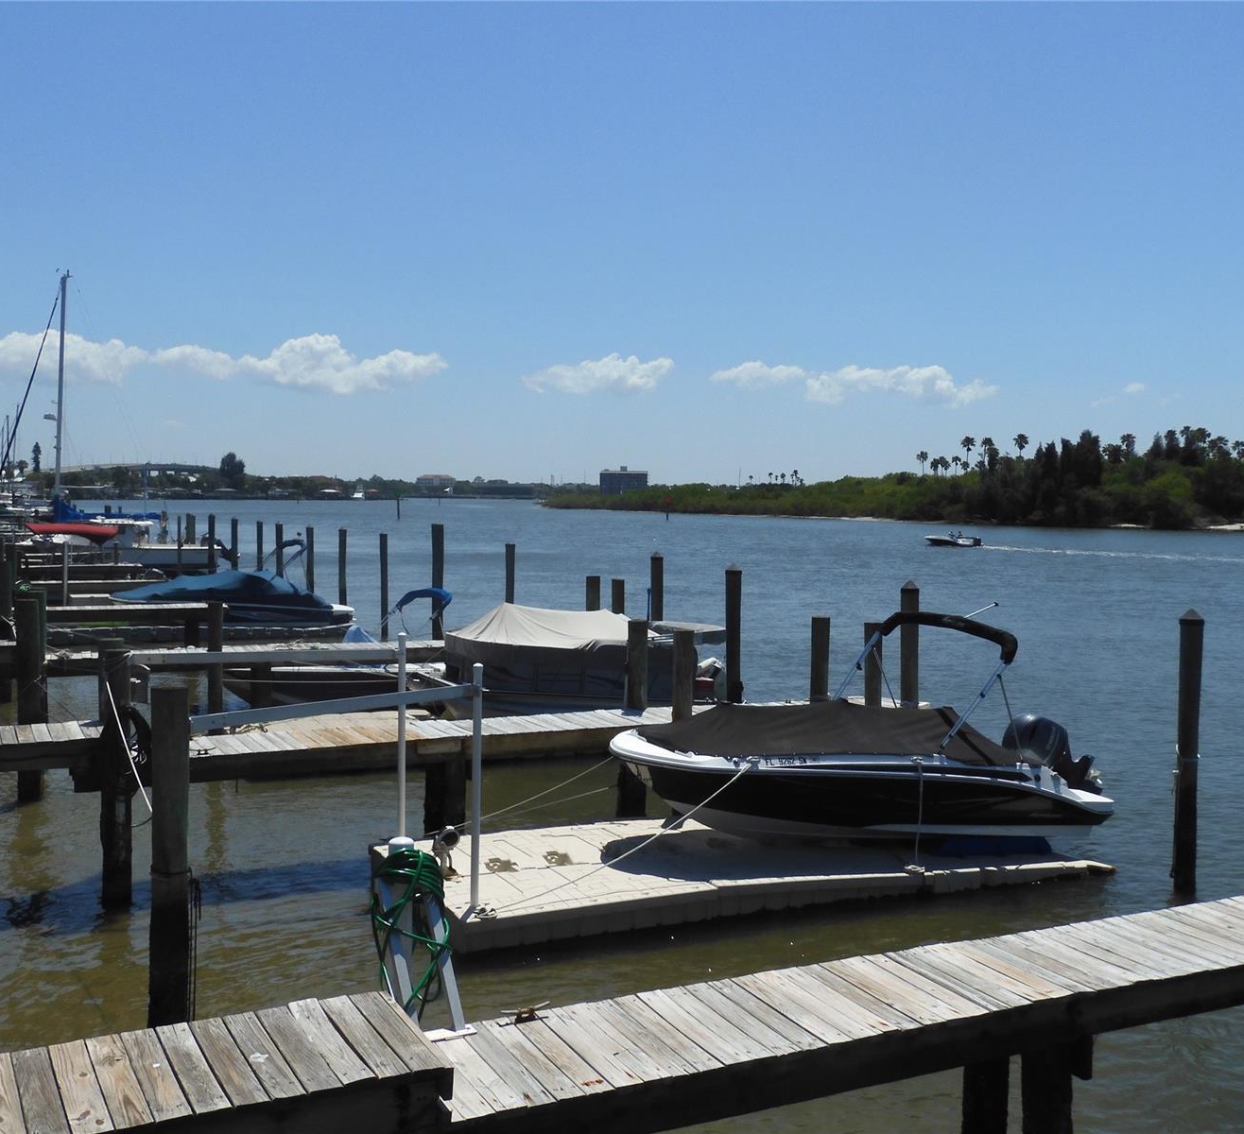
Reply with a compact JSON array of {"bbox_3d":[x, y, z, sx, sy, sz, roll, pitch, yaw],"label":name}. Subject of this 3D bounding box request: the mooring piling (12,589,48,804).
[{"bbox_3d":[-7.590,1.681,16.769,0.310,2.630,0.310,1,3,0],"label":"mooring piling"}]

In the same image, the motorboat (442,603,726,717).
[{"bbox_3d":[-0.704,1.579,20.836,4.550,1.900,2.300,4,2,-17],"label":"motorboat"}]

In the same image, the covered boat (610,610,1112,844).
[{"bbox_3d":[2.865,1.726,14.707,6.463,2.436,2.436,4,2,-21],"label":"covered boat"}]

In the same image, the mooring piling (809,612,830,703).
[{"bbox_3d":[2.607,1.882,17.284,0.239,2.448,0.239,-1,3,-23],"label":"mooring piling"}]

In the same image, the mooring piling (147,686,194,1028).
[{"bbox_3d":[-3.347,2.208,9.780,0.289,2.627,0.289,-1,3,-23],"label":"mooring piling"}]

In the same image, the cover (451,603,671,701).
[{"bbox_3d":[-0.792,1.291,22.553,3.755,1.472,2.436,4,1,-23],"label":"cover"}]

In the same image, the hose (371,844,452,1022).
[{"bbox_3d":[-1.088,1.887,6.764,0.360,0.830,0.340,-1,3,-25],"label":"hose"}]

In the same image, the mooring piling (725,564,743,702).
[{"bbox_3d":[1.759,1.444,20.513,0.254,2.966,0.254,0,3,0],"label":"mooring piling"}]

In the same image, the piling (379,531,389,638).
[{"bbox_3d":[-6.438,0.603,35.613,0.213,2.973,0.213,-1,3,-23],"label":"piling"}]

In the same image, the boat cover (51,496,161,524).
[{"bbox_3d":[-27.561,-3.017,70.004,5.410,1.421,0.406,-1,3,-23],"label":"boat cover"}]

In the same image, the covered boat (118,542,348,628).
[{"bbox_3d":[-10.681,0.457,36.008,6.200,2.350,2.350,4,2,-25],"label":"covered boat"}]

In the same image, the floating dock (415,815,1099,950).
[{"bbox_3d":[1.339,3.153,14.091,7.105,0.386,2.791,0,3,-21],"label":"floating dock"}]

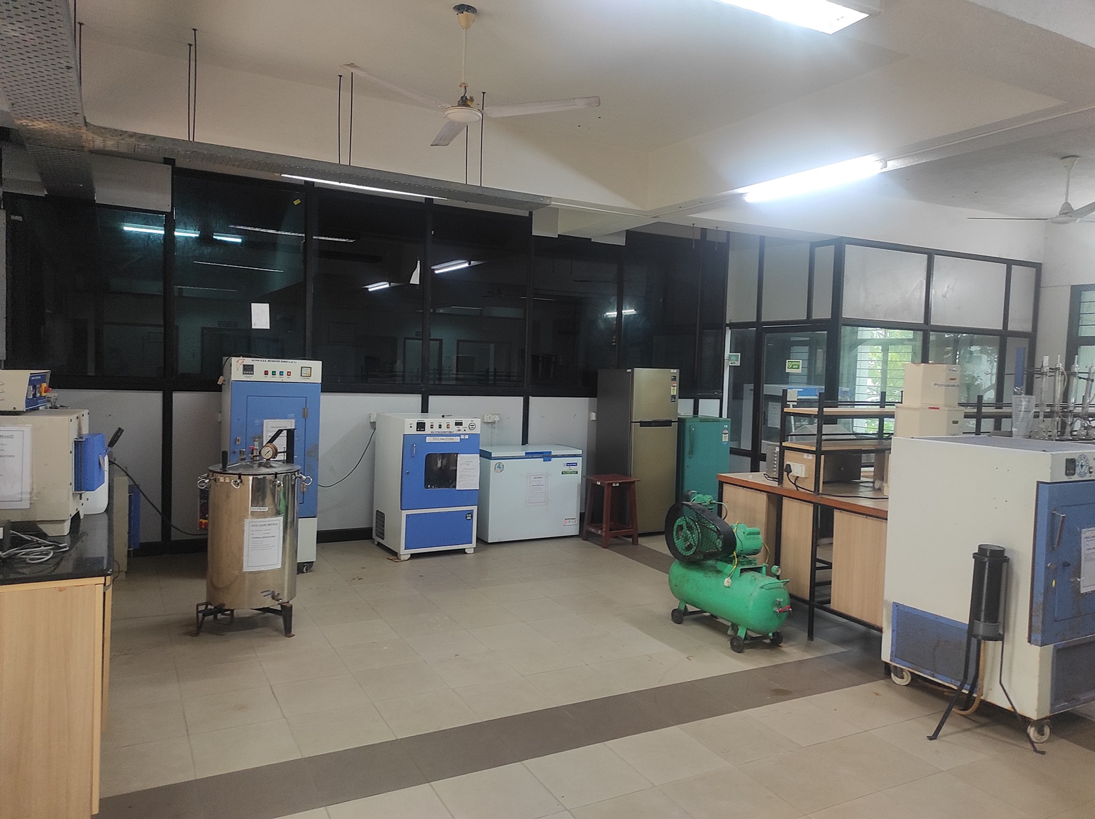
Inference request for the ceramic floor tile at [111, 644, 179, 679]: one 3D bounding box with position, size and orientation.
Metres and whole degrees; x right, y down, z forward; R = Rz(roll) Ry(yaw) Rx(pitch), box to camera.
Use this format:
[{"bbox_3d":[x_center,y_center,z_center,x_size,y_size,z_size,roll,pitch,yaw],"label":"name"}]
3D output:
[{"bbox_3d":[-2.189,1.345,4.184,0.400,0.010,0.400,0,3,-28],"label":"ceramic floor tile"}]

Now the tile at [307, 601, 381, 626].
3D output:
[{"bbox_3d":[-1.308,1.312,5.080,0.398,0.010,0.396,0,4,-28],"label":"tile"}]

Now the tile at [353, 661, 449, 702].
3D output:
[{"bbox_3d":[-0.750,1.394,4.038,0.398,0.010,0.396,0,4,-28],"label":"tile"}]

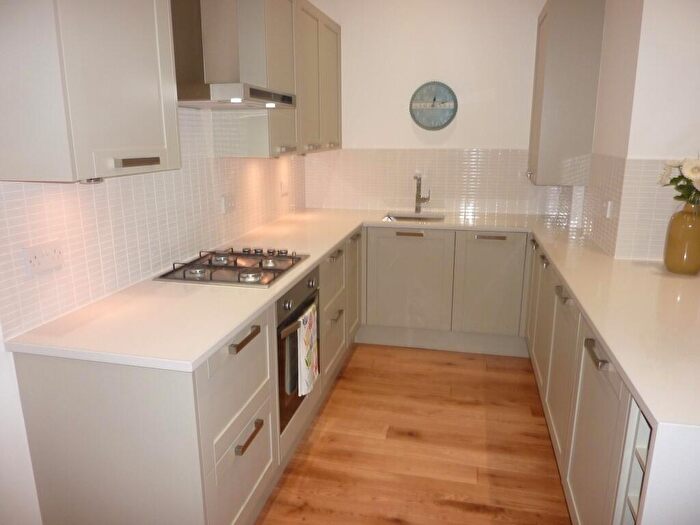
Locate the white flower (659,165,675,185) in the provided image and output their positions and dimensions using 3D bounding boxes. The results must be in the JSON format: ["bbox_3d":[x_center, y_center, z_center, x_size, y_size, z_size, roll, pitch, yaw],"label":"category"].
[{"bbox_3d":[1.366,-0.380,2.182,0.055,0.082,0.062,-12,18,-39],"label":"white flower"}]

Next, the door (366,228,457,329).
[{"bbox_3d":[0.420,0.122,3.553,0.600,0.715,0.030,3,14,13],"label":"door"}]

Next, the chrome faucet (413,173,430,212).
[{"bbox_3d":[0.545,-0.509,3.828,0.120,0.300,0.210,3,14,13],"label":"chrome faucet"}]

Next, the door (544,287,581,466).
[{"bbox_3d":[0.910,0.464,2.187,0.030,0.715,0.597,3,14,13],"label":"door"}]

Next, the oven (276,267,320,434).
[{"bbox_3d":[-0.466,0.365,2.423,0.560,0.596,0.596,3,14,13],"label":"oven"}]

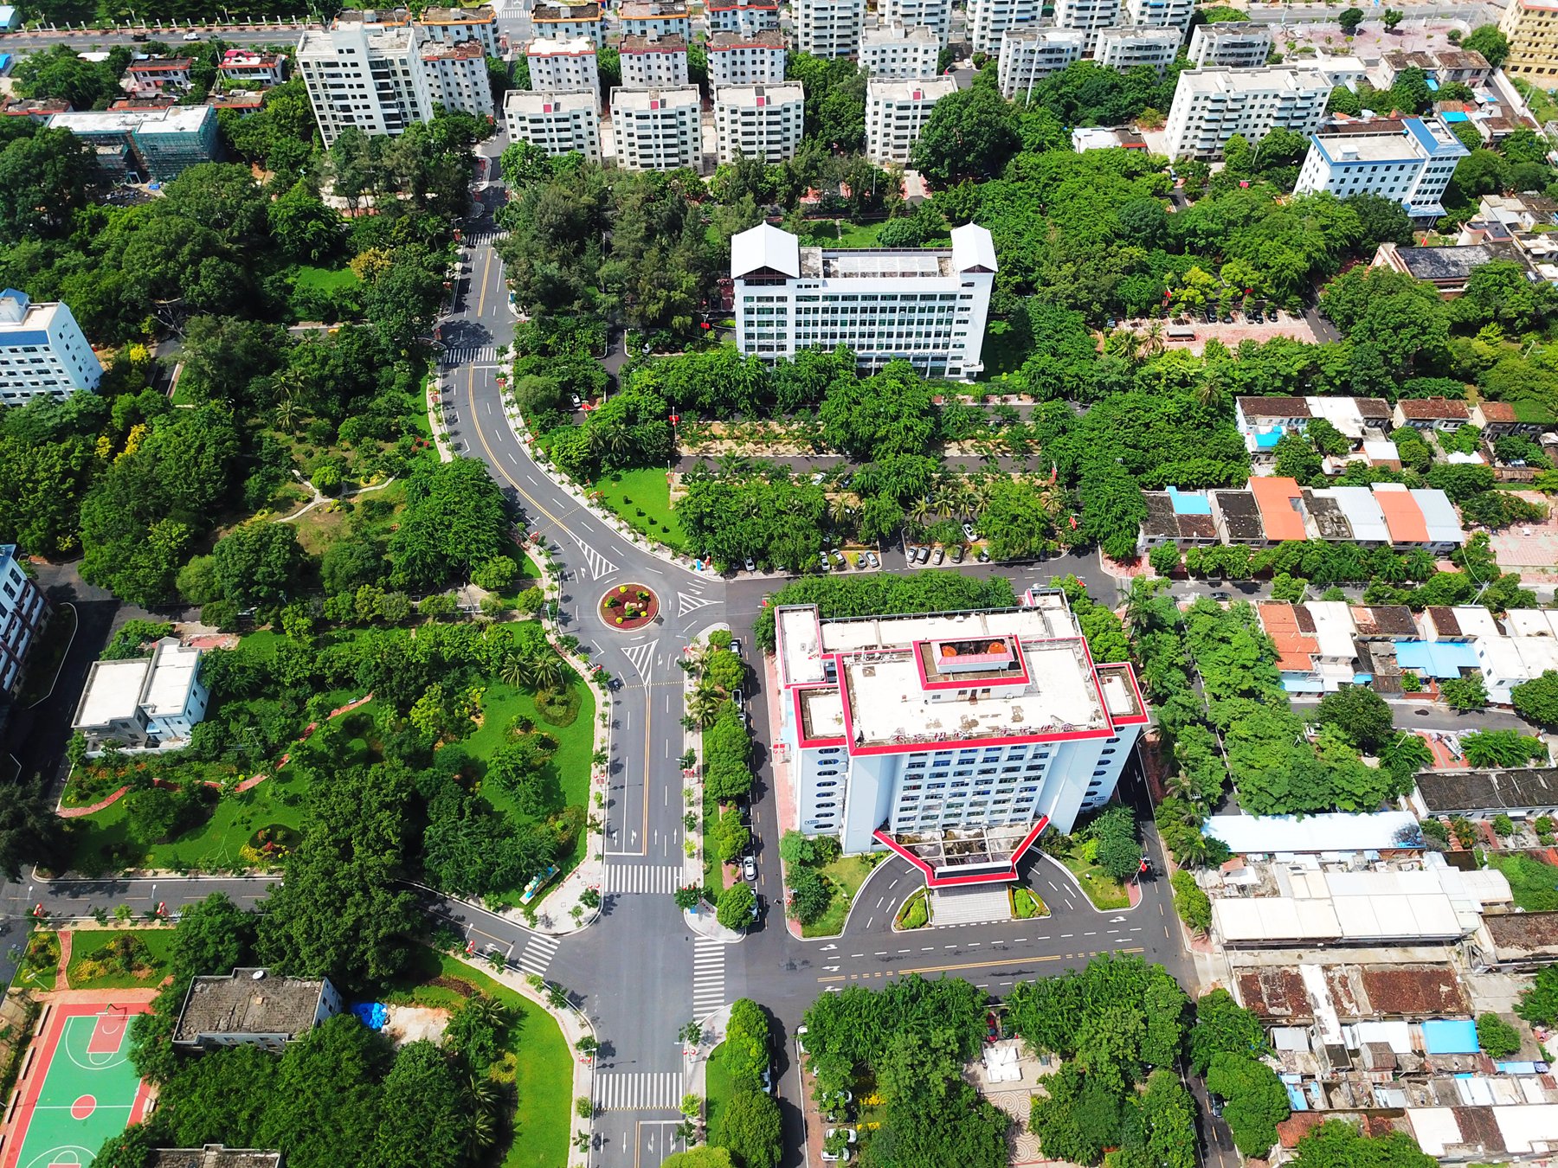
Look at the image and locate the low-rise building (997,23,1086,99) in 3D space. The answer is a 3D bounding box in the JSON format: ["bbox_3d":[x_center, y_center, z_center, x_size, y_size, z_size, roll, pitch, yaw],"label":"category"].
[{"bbox_3d":[83.110,-165.130,371.860,23.800,18.800,11.000,-3,51,-3],"label":"low-rise building"}]

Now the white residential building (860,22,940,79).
[{"bbox_3d":[37.110,-163.550,369.620,24.200,20.500,12.800,-3,51,-2],"label":"white residential building"}]

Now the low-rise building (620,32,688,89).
[{"bbox_3d":[-38.270,-158.610,365.160,20.800,21.500,12.200,-3,51,-2],"label":"low-rise building"}]

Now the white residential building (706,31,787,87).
[{"bbox_3d":[-9.670,-160.730,366.820,23.800,21.500,12.300,-3,51,-2],"label":"white residential building"}]

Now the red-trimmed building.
[{"bbox_3d":[30.830,25.010,202.240,58.700,36.600,43.000,-4,51,-3],"label":"red-trimmed building"}]

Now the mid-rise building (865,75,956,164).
[{"bbox_3d":[38.790,-135.290,343.500,25.060,23.300,13.780,-2,50,-2],"label":"mid-rise building"}]

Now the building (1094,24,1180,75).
[{"bbox_3d":[113.500,-166.570,372.950,23.600,18.800,11.000,-3,51,-3],"label":"building"}]

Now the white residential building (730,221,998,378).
[{"bbox_3d":[19.760,-67.810,281.000,61.200,33.500,17.540,-1,50,-1],"label":"white residential building"}]

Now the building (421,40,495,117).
[{"bbox_3d":[-99.100,-155.390,360.900,20.950,21.500,12.120,-2,50,-2],"label":"building"}]

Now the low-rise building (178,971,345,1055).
[{"bbox_3d":[-82.210,68.630,185.940,20.800,9.500,11.400,0,51,0],"label":"low-rise building"}]

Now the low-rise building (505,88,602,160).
[{"bbox_3d":[-64.610,-129.480,338.400,25.670,23.300,13.940,-2,50,-2],"label":"low-rise building"}]

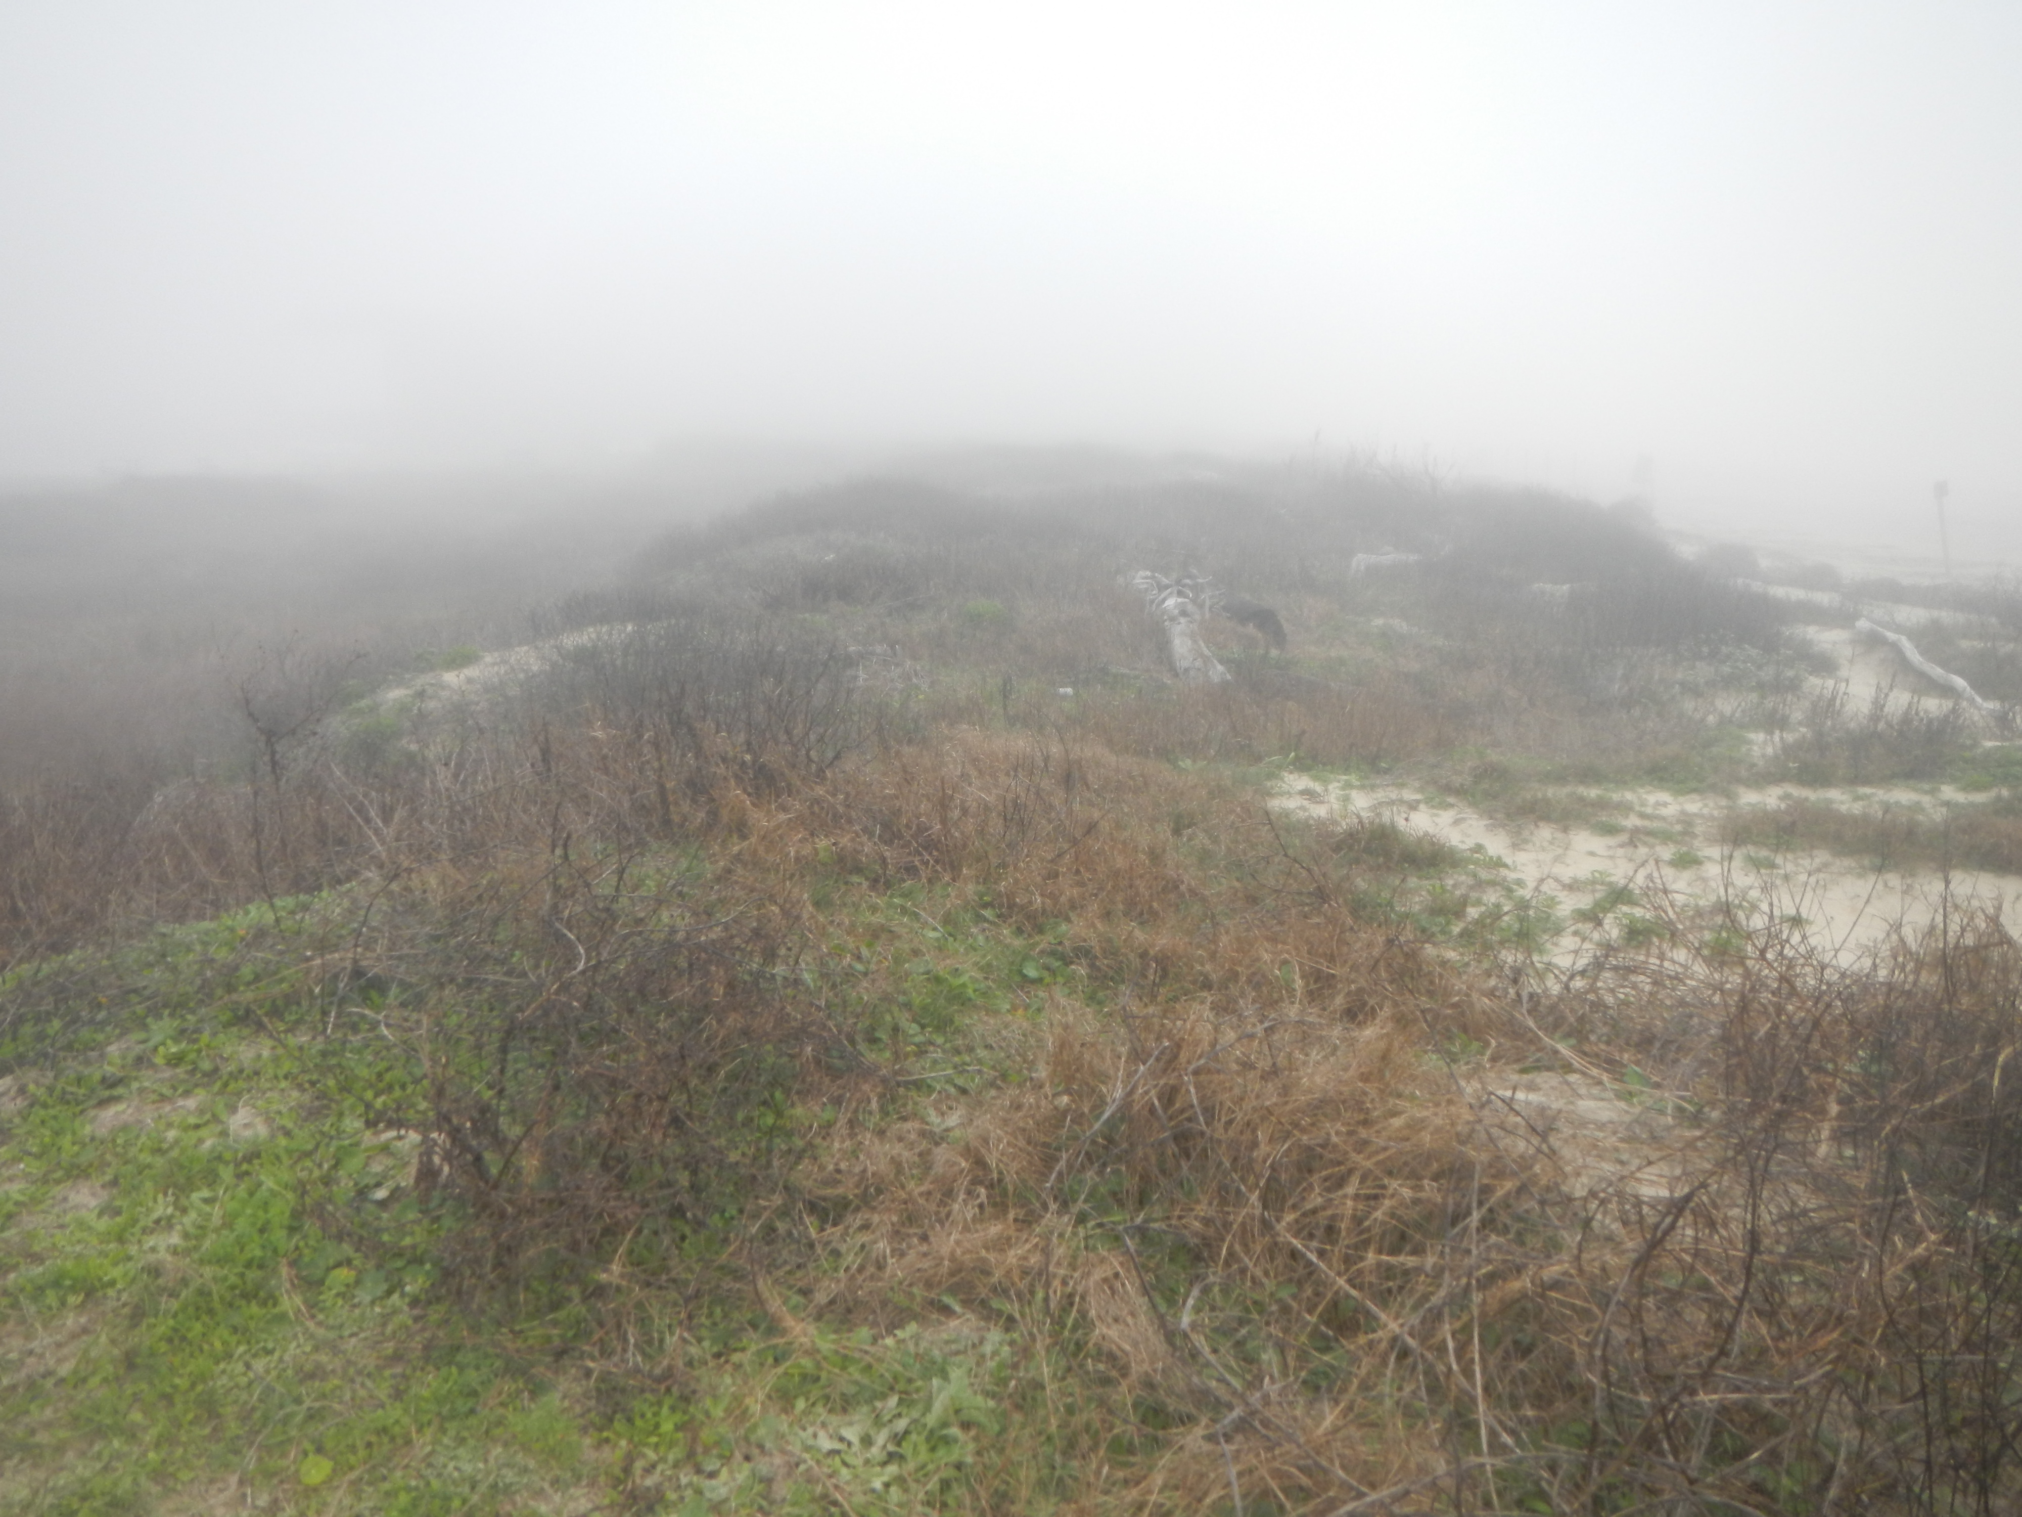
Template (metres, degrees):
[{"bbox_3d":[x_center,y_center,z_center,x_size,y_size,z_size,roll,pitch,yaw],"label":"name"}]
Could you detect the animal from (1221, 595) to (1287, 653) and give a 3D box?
[{"bbox_3d":[2.544,-1.420,17.500,0.920,0.620,0.280,8,13,36],"label":"animal"}]

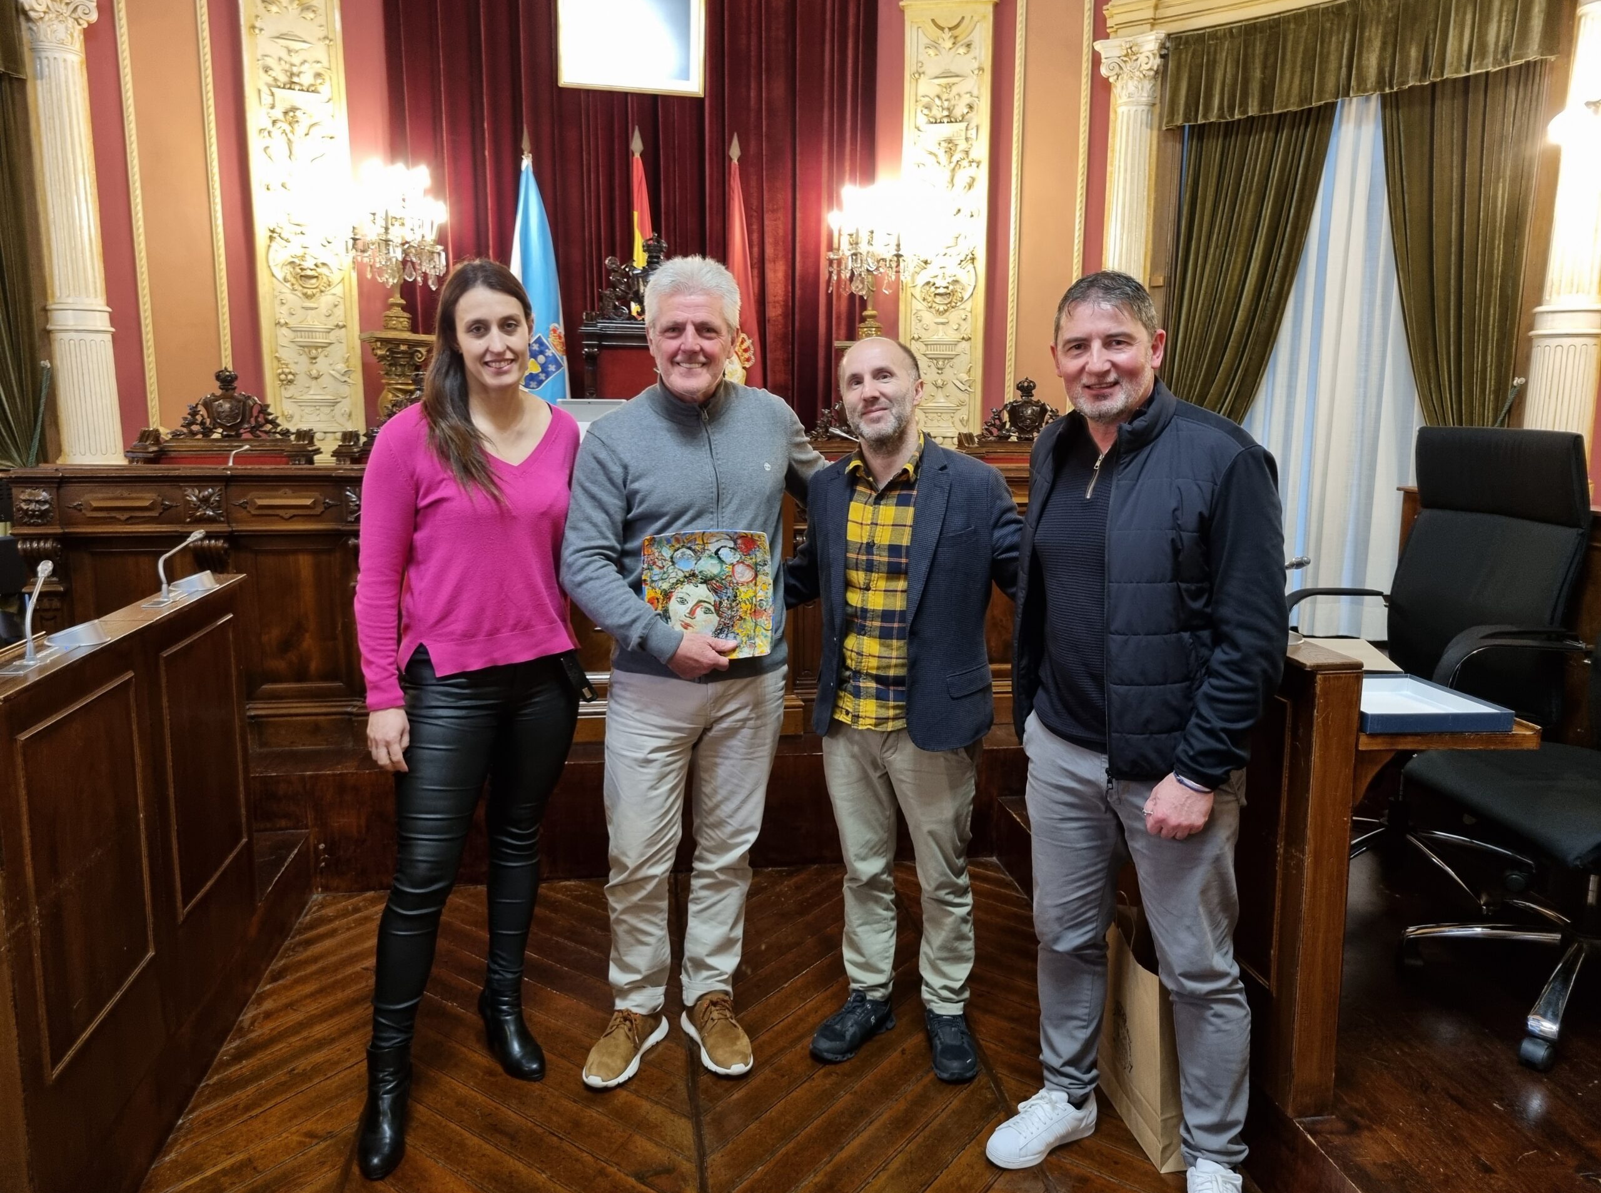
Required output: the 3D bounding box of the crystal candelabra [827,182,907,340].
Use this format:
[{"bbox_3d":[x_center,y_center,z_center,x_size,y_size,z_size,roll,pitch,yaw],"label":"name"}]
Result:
[{"bbox_3d":[0.349,-1.674,6.063,0.450,0.800,0.450,-1,9,-9],"label":"crystal candelabra"}]

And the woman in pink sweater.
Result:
[{"bbox_3d":[-0.687,0.215,2.484,0.500,1.775,0.440,-2,9,-13],"label":"woman in pink sweater"}]

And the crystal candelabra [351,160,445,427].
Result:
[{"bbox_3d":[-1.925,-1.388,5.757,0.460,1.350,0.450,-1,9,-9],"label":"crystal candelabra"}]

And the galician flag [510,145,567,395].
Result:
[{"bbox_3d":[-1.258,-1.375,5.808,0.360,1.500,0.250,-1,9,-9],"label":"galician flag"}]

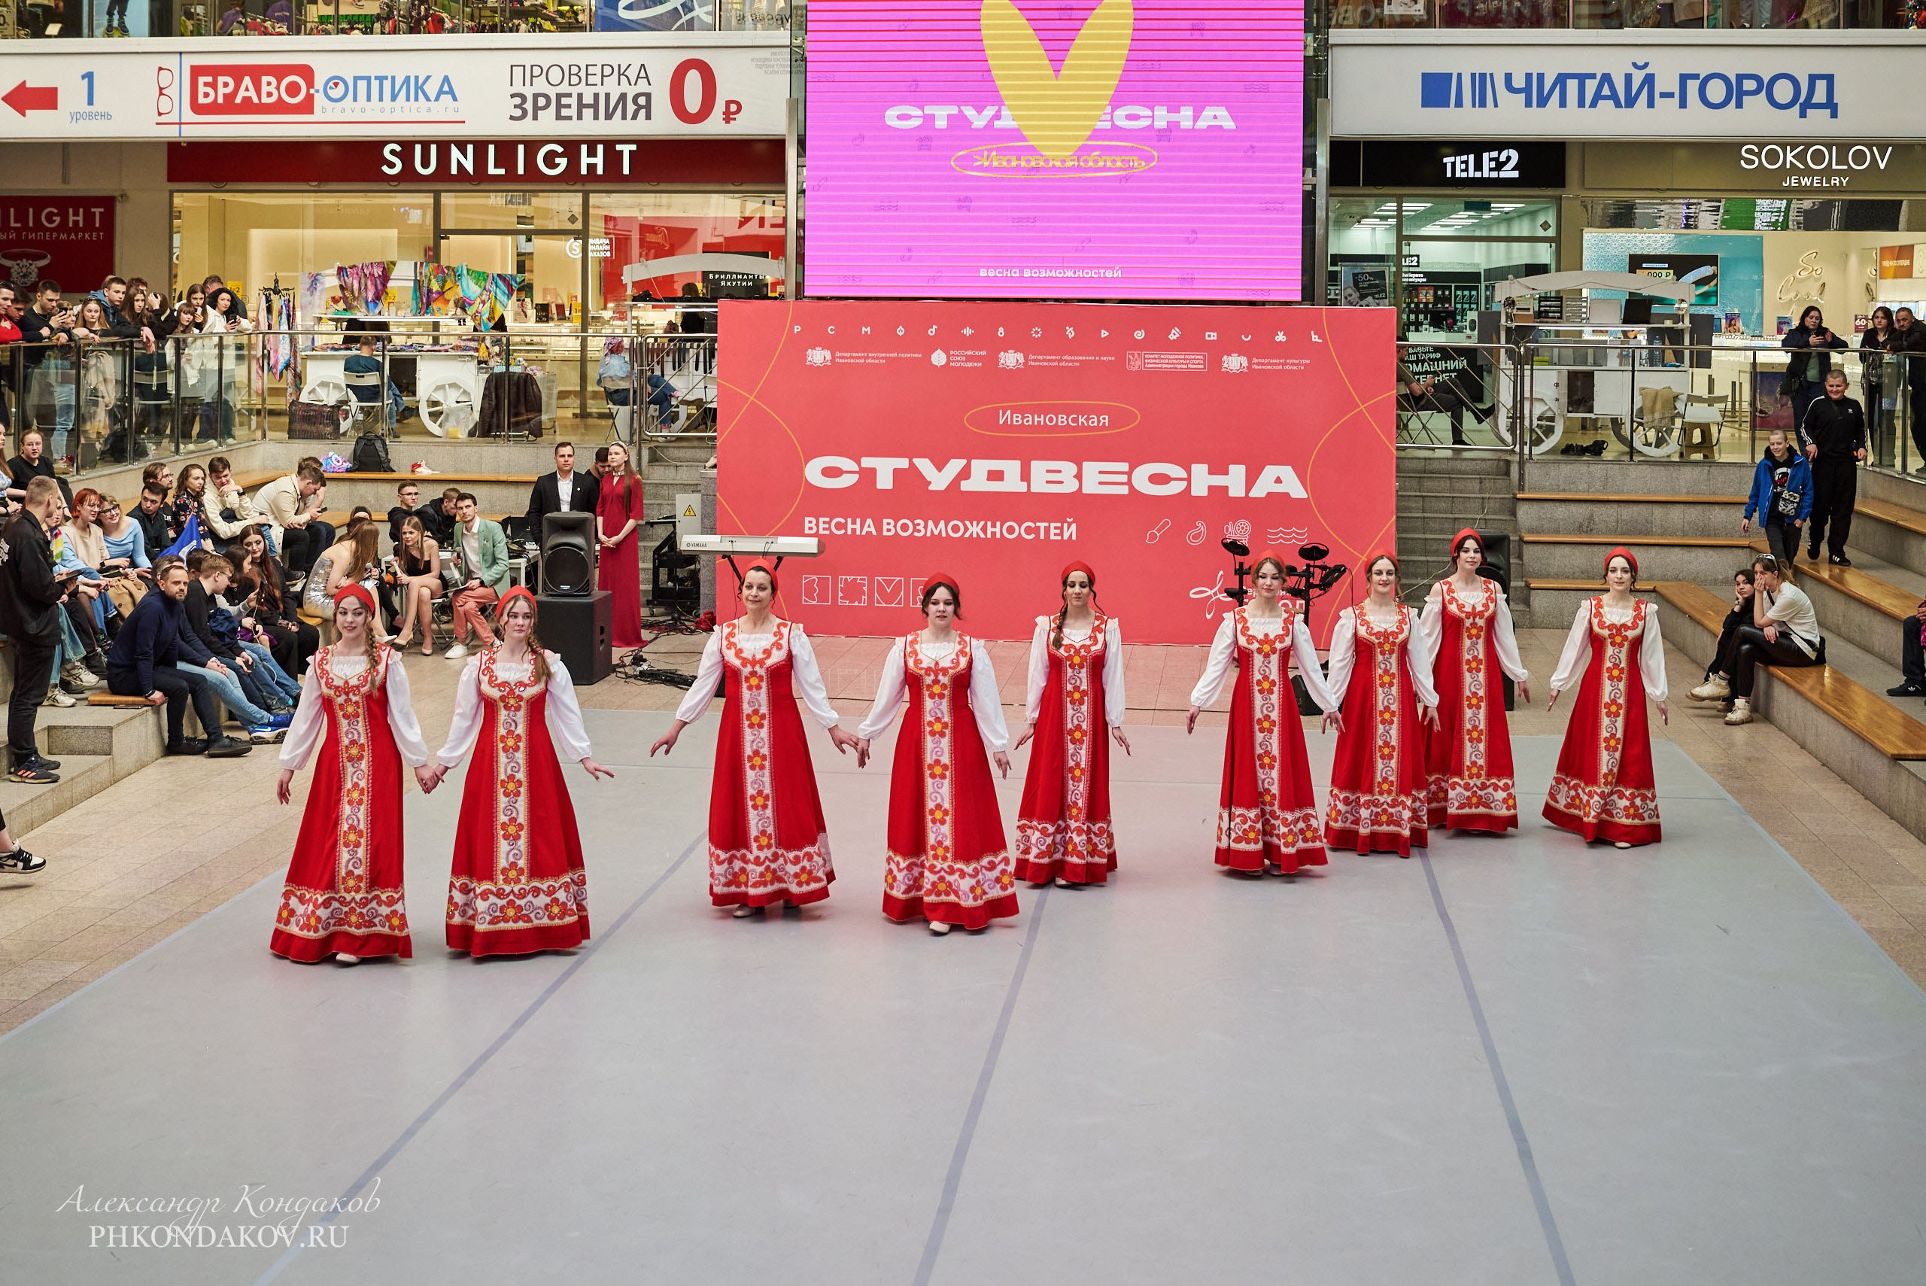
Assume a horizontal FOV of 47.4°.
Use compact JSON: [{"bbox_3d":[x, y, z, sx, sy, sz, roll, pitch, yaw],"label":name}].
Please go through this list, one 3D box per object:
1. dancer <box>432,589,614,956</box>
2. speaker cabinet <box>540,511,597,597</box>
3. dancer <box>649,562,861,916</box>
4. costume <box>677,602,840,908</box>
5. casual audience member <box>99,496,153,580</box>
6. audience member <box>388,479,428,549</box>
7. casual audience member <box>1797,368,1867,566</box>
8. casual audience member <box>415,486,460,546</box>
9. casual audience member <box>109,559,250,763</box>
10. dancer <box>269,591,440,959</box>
[{"bbox_3d":[-2.066,0.584,10.054,0.720,1.660,0.560,-1,9,-7],"label":"dancer"},{"bbox_3d":[-3.082,-0.694,17.150,0.400,0.665,0.380,1,9,3],"label":"speaker cabinet"},{"bbox_3d":[-1.030,0.467,10.933,1.000,1.700,0.480,0,9,-3],"label":"dancer"},{"bbox_3d":[-1.001,0.550,10.830,0.777,1.486,0.540,0,7,-1],"label":"costume"},{"bbox_3d":[-5.912,-0.491,15.836,0.740,1.150,0.500,7,11,37],"label":"casual audience member"},{"bbox_3d":[-5.353,-0.938,21.212,0.500,1.270,0.720,-2,9,-17],"label":"audience member"},{"bbox_3d":[7.640,-1.550,19.300,0.506,1.715,0.450,3,7,18],"label":"casual audience member"},{"bbox_3d":[-4.998,-0.866,20.827,0.520,1.200,0.750,-4,10,-28],"label":"casual audience member"},{"bbox_3d":[-5.128,0.088,14.350,0.874,1.276,0.550,3,7,16],"label":"casual audience member"},{"bbox_3d":[-2.785,0.586,10.087,0.730,1.700,0.500,-1,9,-6],"label":"dancer"}]

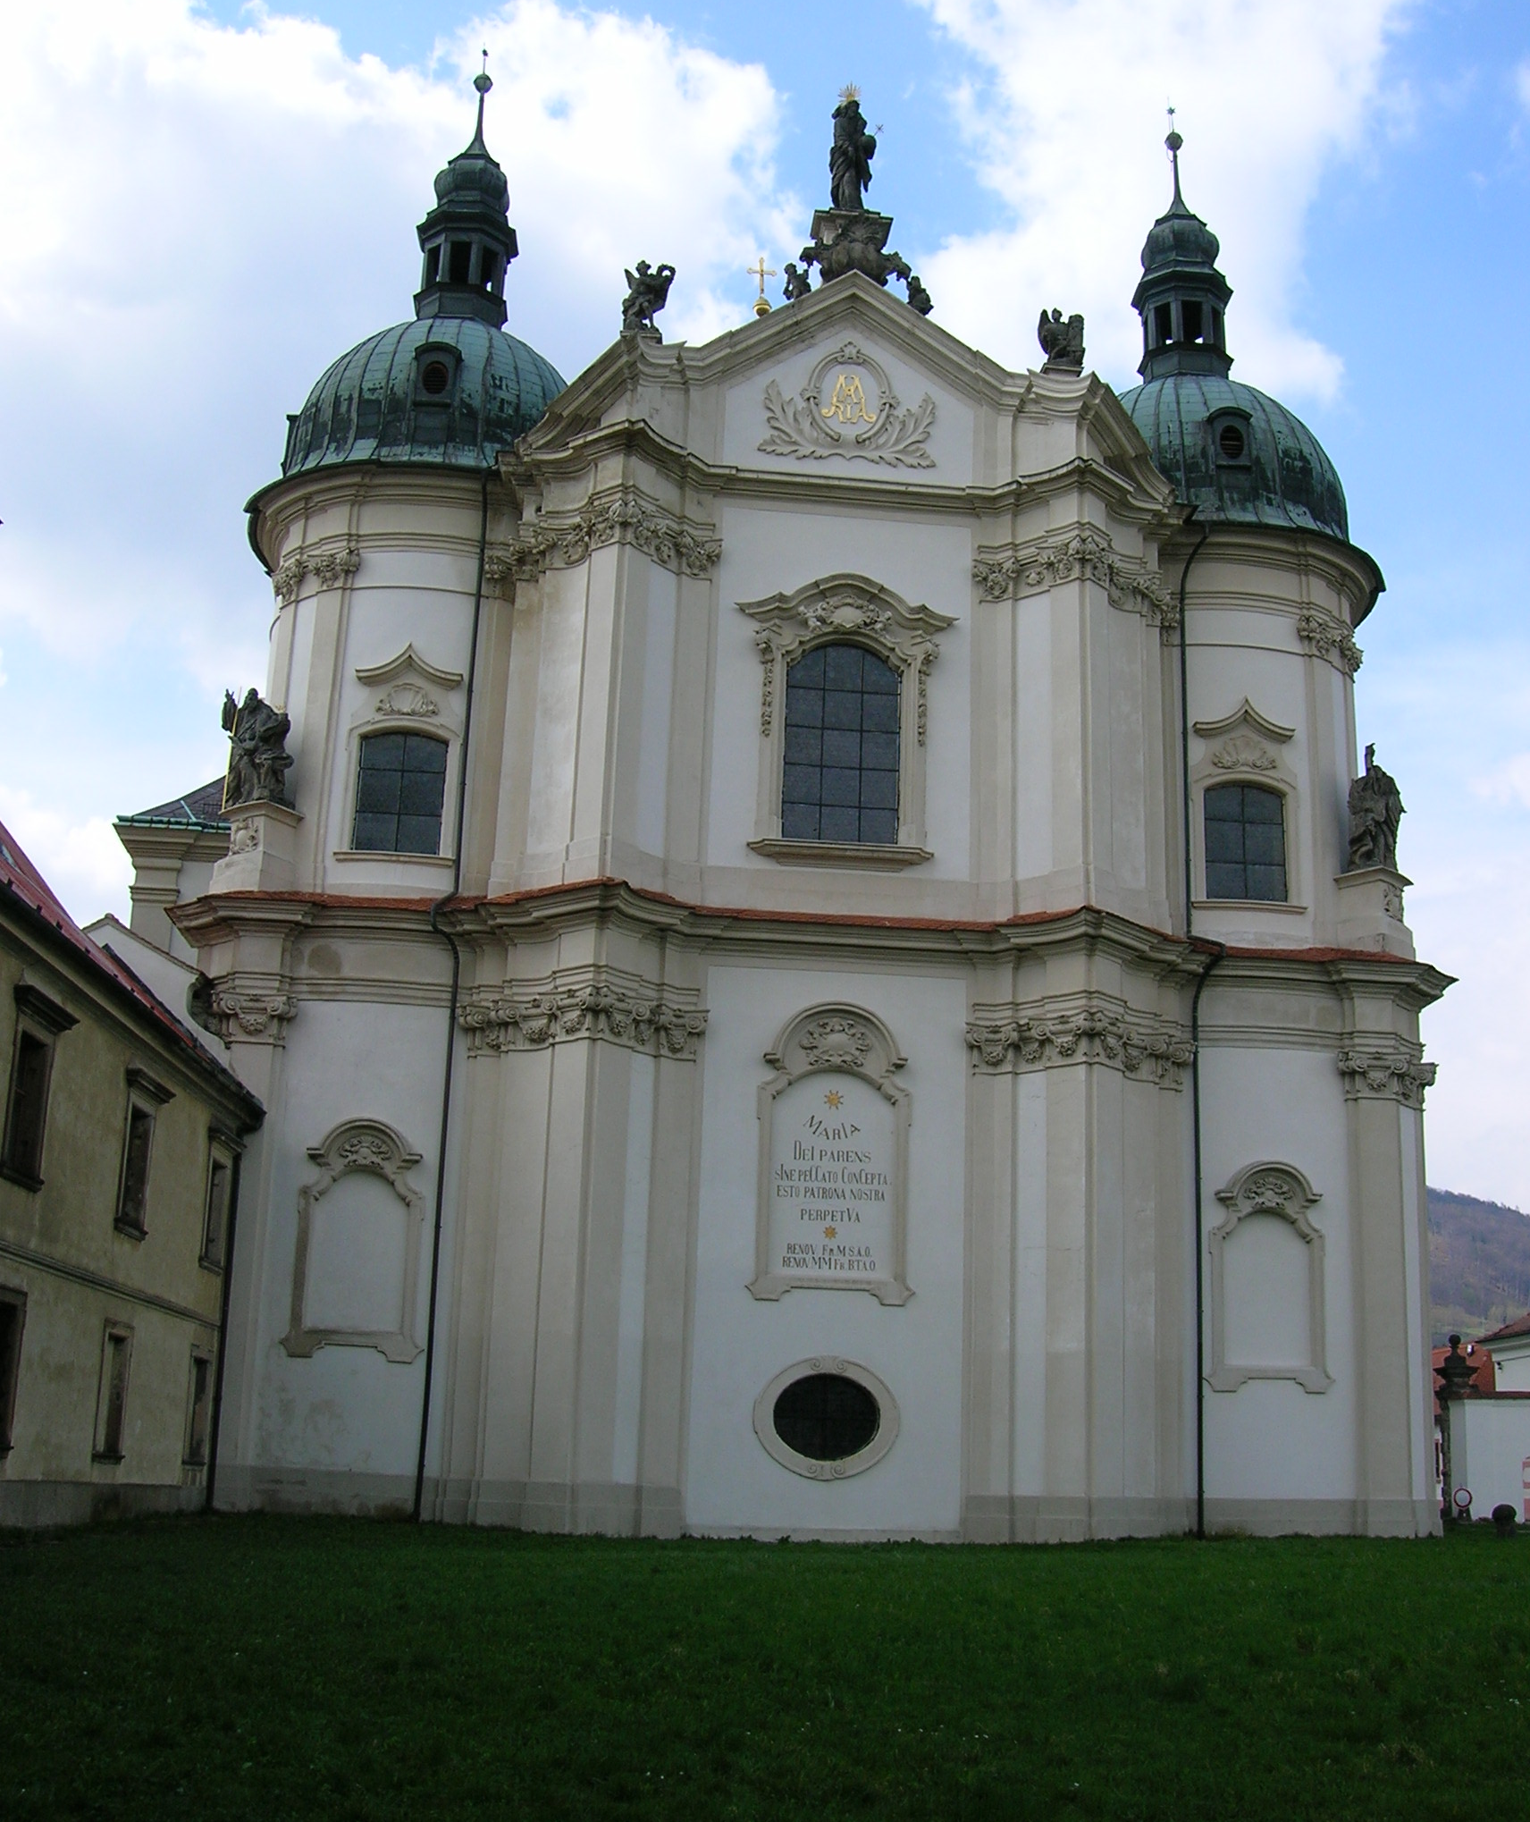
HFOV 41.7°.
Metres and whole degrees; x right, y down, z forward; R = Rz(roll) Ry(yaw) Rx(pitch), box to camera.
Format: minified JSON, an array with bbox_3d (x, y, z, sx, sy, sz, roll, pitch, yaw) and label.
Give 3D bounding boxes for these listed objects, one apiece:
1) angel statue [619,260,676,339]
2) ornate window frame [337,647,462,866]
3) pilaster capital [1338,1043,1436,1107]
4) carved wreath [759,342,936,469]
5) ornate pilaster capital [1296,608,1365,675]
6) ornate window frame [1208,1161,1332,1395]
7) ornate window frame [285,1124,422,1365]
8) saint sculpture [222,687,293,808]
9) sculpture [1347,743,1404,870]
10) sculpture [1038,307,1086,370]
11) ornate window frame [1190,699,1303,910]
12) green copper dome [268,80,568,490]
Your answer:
[{"bbox_3d":[-2.271,-11.846,38.845,1.000,1.642,0.800,6,-16,-14],"label":"angel statue"},{"bbox_3d":[-7.524,-3.323,41.683,2.496,4.680,0.468,2,-16,-1],"label":"ornate window frame"},{"bbox_3d":[12.907,3.483,41.422,2.184,1.019,1.144,6,-16,-15],"label":"pilaster capital"},{"bbox_3d":[1.817,-10.892,43.304,3.796,3.099,0.260,3,-16,-5],"label":"carved wreath"},{"bbox_3d":[12.786,-5.902,45.557,0.936,1.123,2.496,-10,-20,38],"label":"ornate pilaster capital"},{"bbox_3d":[9.209,6.671,36.666,2.350,4.175,0.350,1,-15,5],"label":"ornate window frame"},{"bbox_3d":[-7.138,5.775,35.353,2.400,4.205,0.350,4,-15,-8],"label":"ornate window frame"},{"bbox_3d":[-9.521,-3.056,37.630,1.280,2.353,1.000,-6,-17,27],"label":"saint sculpture"},{"bbox_3d":[11.890,-2.057,39.119,1.080,2.573,1.000,14,-19,-36],"label":"sculpture"},{"bbox_3d":[6.384,-12.306,43.155,1.009,1.456,0.832,8,-17,-20],"label":"sculpture"},{"bbox_3d":[10.322,-2.298,43.218,2.496,4.680,0.468,4,-16,-8],"label":"ornate window frame"},{"bbox_3d":[-6.614,-13.614,44.568,7.200,11.688,7.200,3,-15,-5],"label":"green copper dome"}]

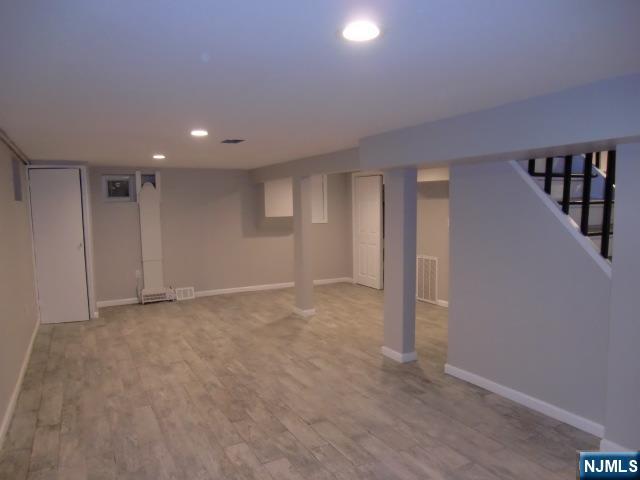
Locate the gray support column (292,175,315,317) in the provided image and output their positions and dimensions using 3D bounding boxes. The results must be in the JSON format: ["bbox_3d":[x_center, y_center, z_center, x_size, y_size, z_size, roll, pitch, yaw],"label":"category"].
[{"bbox_3d":[-0.218,0.098,6.069,0.186,1.871,0.336,-4,6,-29],"label":"gray support column"}]

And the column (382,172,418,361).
[{"bbox_3d":[0.779,0.240,4.347,0.185,1.848,0.326,-4,6,-29],"label":"column"}]

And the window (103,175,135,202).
[{"bbox_3d":[-3.066,-0.784,6.776,0.445,0.405,0.090,-4,6,-29],"label":"window"}]

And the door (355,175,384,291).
[{"bbox_3d":[0.865,-0.150,7.997,0.050,2.010,0.720,-4,6,-29],"label":"door"}]

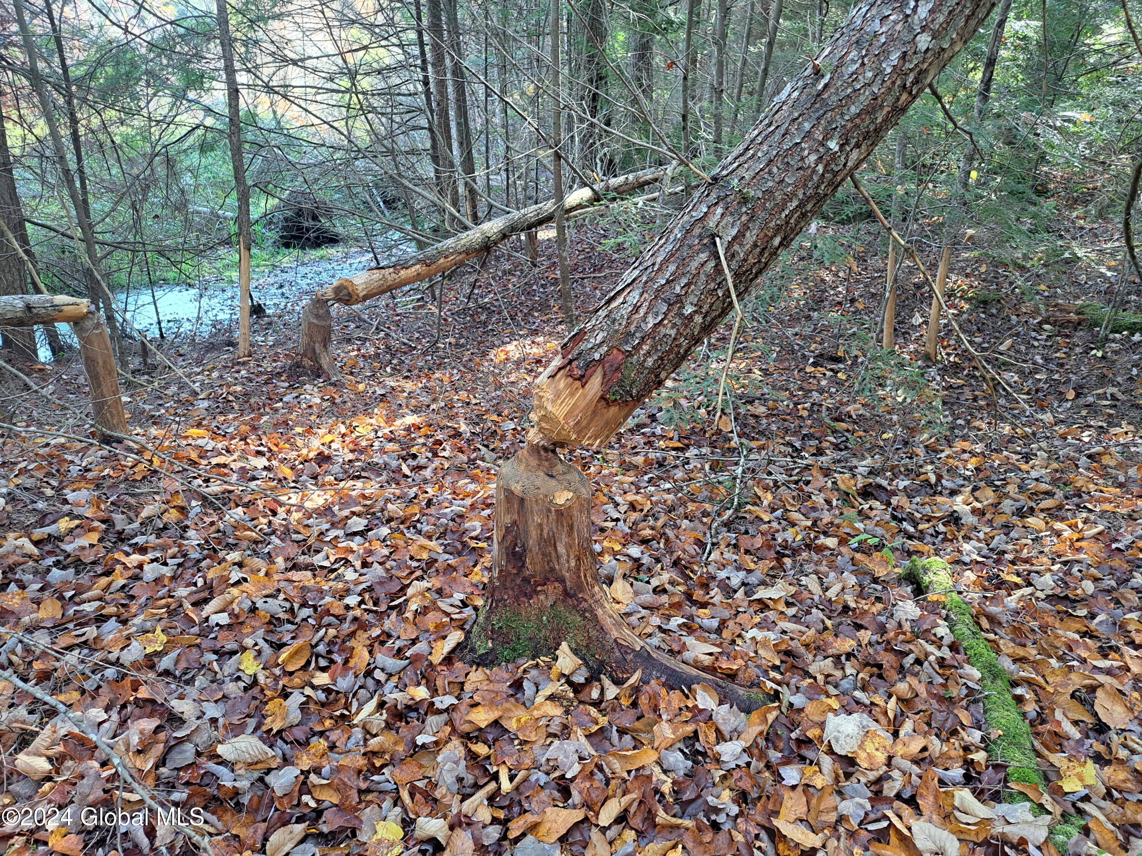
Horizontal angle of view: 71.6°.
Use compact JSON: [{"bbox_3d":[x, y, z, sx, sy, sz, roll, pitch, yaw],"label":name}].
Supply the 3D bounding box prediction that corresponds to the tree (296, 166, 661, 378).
[{"bbox_3d":[-0.521,-1.463,6.690,3.860,1.500,0.360,-13,21,-37],"label":"tree"}]

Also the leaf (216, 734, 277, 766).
[{"bbox_3d":[-0.764,0.758,1.865,0.119,0.030,0.070,-10,55,-26],"label":"leaf"}]

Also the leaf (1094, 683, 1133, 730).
[{"bbox_3d":[1.380,0.711,2.022,0.073,0.030,0.126,-13,36,8],"label":"leaf"}]

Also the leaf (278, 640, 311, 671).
[{"bbox_3d":[-0.776,0.647,2.233,0.094,0.035,0.080,-10,44,-24],"label":"leaf"}]

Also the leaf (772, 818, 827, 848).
[{"bbox_3d":[0.462,0.831,1.624,0.108,0.030,0.040,17,38,33],"label":"leaf"}]

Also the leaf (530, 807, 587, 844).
[{"bbox_3d":[-0.030,0.818,1.657,0.131,0.030,0.065,-26,41,-36],"label":"leaf"}]

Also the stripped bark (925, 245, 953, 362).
[{"bbox_3d":[2.690,-0.906,5.777,0.083,0.829,0.083,9,19,24],"label":"stripped bark"}]

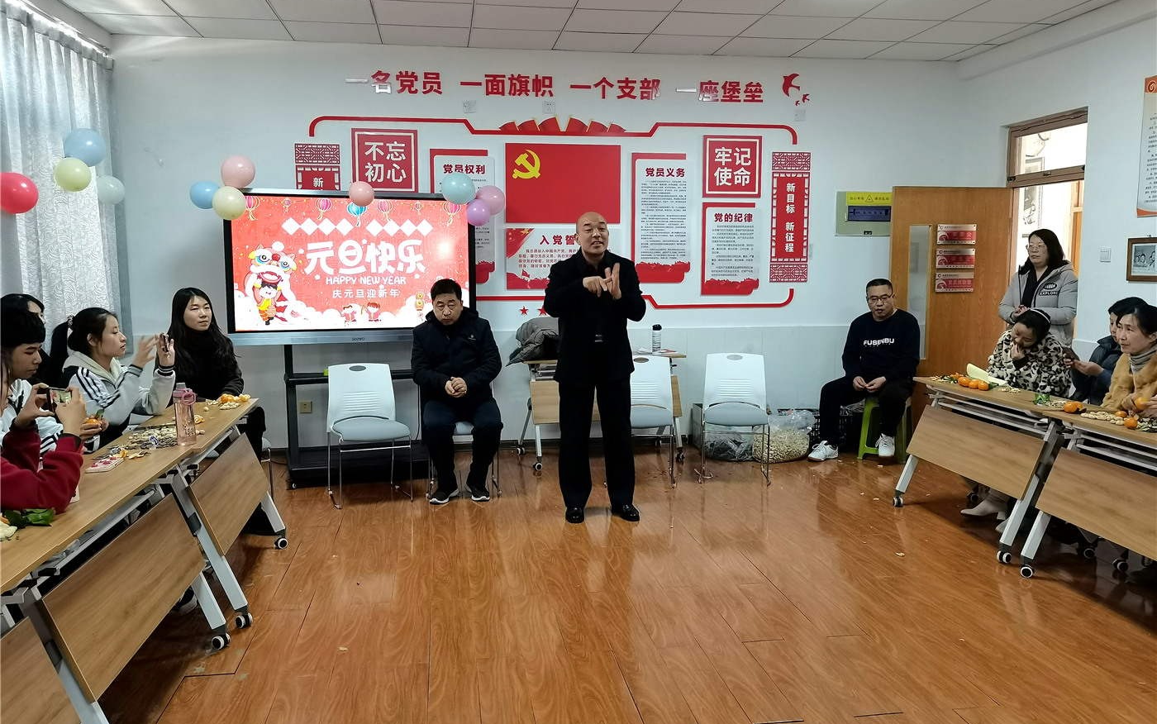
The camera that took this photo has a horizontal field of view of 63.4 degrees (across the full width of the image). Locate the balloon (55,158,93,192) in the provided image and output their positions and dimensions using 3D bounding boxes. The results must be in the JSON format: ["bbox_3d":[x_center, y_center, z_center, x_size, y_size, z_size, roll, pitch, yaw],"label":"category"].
[{"bbox_3d":[-2.892,-1.073,5.355,0.200,0.200,0.205,6,9,45],"label":"balloon"}]

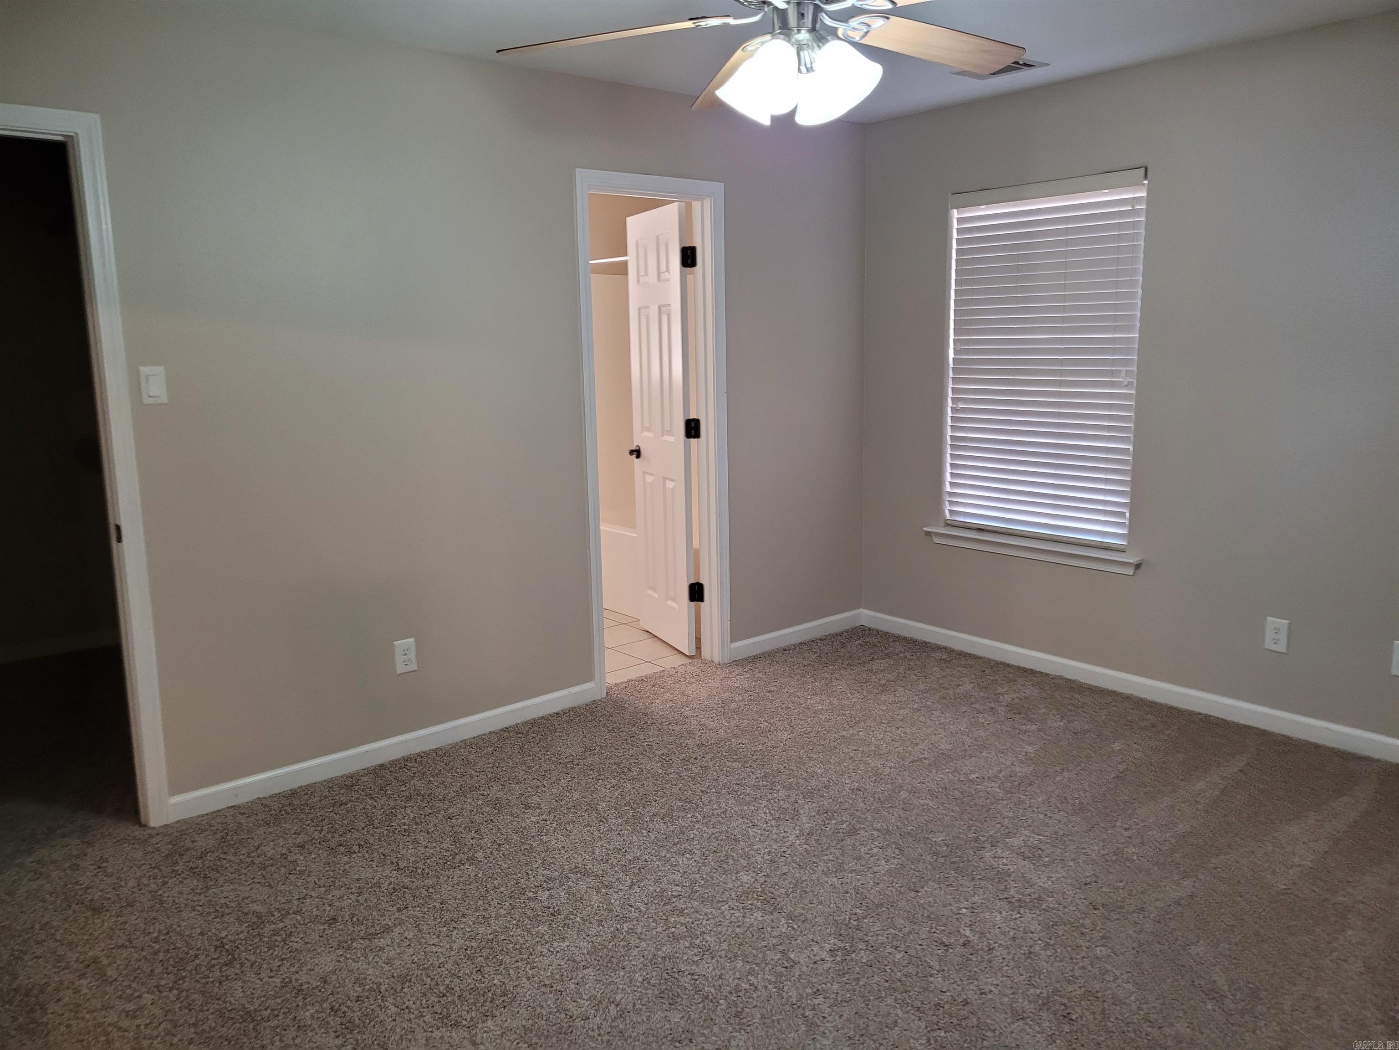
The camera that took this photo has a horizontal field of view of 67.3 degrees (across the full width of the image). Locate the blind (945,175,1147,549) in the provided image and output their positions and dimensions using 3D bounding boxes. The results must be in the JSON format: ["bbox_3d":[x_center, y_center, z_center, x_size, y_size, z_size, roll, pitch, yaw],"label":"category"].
[{"bbox_3d":[1.449,-0.675,4.475,0.060,1.490,0.900,-10,13,-40],"label":"blind"}]

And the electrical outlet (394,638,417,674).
[{"bbox_3d":[-1.047,0.465,3.732,0.079,0.120,0.010,-10,13,-40],"label":"electrical outlet"}]

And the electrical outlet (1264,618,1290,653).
[{"bbox_3d":[2.116,0.403,3.844,0.010,0.120,0.082,-10,13,-40],"label":"electrical outlet"}]

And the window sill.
[{"bbox_3d":[1.437,0.106,4.590,0.120,0.074,1.025,-10,13,-40],"label":"window sill"}]

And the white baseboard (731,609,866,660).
[{"bbox_3d":[0.485,0.525,5.075,0.906,0.088,0.015,-10,13,-40],"label":"white baseboard"}]

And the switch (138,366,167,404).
[{"bbox_3d":[-1.610,-0.410,3.096,0.067,0.110,0.010,-10,13,-40],"label":"switch"}]

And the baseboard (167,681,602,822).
[{"bbox_3d":[-1.042,0.782,3.783,1.601,0.087,0.015,-10,13,-40],"label":"baseboard"}]

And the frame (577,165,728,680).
[{"bbox_3d":[-0.197,-0.362,4.405,0.760,2.092,0.126,-10,13,-40],"label":"frame"}]

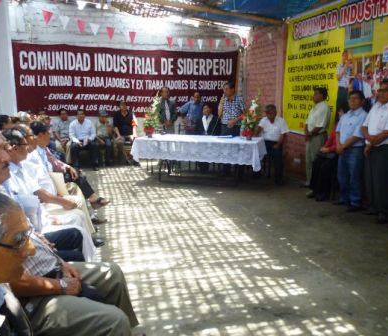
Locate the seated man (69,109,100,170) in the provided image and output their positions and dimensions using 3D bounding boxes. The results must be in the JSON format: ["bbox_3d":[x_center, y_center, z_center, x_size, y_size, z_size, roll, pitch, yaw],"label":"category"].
[{"bbox_3d":[-2.410,-0.674,8.064,0.640,1.270,0.800,-2,11,-11],"label":"seated man"}]

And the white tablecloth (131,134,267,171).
[{"bbox_3d":[0.150,-0.315,6.910,2.360,0.490,1.150,3,11,16],"label":"white tablecloth"}]

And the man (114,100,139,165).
[{"bbox_3d":[-1.600,-0.821,8.494,0.560,1.400,0.800,-3,11,-14],"label":"man"}]

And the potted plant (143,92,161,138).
[{"bbox_3d":[-0.840,-1.019,7.084,0.360,0.850,0.340,0,11,0],"label":"potted plant"}]

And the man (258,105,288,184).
[{"bbox_3d":[1.432,-0.448,6.686,0.560,1.410,0.740,3,11,17],"label":"man"}]

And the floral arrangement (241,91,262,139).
[{"bbox_3d":[1.054,-0.962,6.685,0.390,0.890,0.380,3,11,14],"label":"floral arrangement"}]

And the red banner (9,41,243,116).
[{"bbox_3d":[-1.423,-1.936,8.309,5.000,1.570,0.050,-2,10,-10],"label":"red banner"}]

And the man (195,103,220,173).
[{"bbox_3d":[0.280,-0.621,7.565,0.540,1.350,0.720,1,11,6],"label":"man"}]

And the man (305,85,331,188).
[{"bbox_3d":[2.102,-0.528,6.275,0.380,1.710,0.480,-2,10,-11],"label":"man"}]

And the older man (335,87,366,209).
[{"bbox_3d":[2.151,-0.254,5.013,0.350,1.630,0.480,-6,12,-30],"label":"older man"}]

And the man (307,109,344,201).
[{"bbox_3d":[2.131,-0.224,5.578,0.780,1.370,0.520,-4,11,-23],"label":"man"}]

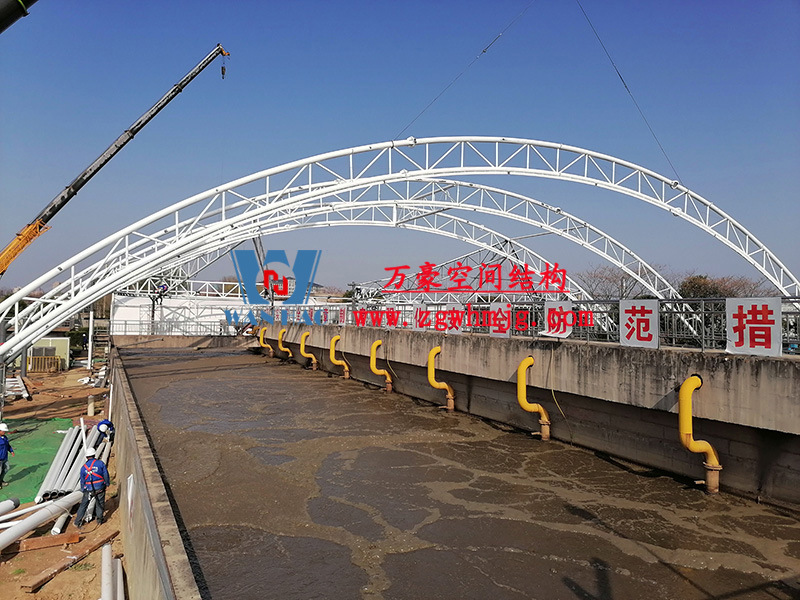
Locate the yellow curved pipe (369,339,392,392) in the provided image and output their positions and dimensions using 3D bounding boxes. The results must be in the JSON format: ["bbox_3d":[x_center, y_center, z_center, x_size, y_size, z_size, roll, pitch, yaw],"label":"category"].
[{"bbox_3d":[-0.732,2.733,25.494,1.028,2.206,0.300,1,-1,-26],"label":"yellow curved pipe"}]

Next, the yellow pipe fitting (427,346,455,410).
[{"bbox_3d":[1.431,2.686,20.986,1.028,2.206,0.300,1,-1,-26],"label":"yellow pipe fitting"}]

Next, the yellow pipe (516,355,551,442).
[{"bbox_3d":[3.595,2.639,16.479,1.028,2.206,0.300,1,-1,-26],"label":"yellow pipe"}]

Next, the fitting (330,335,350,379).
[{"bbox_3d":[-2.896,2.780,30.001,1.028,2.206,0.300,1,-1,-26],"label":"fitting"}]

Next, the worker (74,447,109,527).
[{"bbox_3d":[-6.960,4.223,14.100,0.660,1.740,0.420,2,-1,-27],"label":"worker"}]

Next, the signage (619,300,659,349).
[{"bbox_3d":[5.079,0.505,13.275,0.030,0.985,1.000,1,-1,-26],"label":"signage"}]

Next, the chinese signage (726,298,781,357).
[{"bbox_3d":[6.200,0.464,10.941,0.030,0.985,1.000,1,-1,-26],"label":"chinese signage"}]

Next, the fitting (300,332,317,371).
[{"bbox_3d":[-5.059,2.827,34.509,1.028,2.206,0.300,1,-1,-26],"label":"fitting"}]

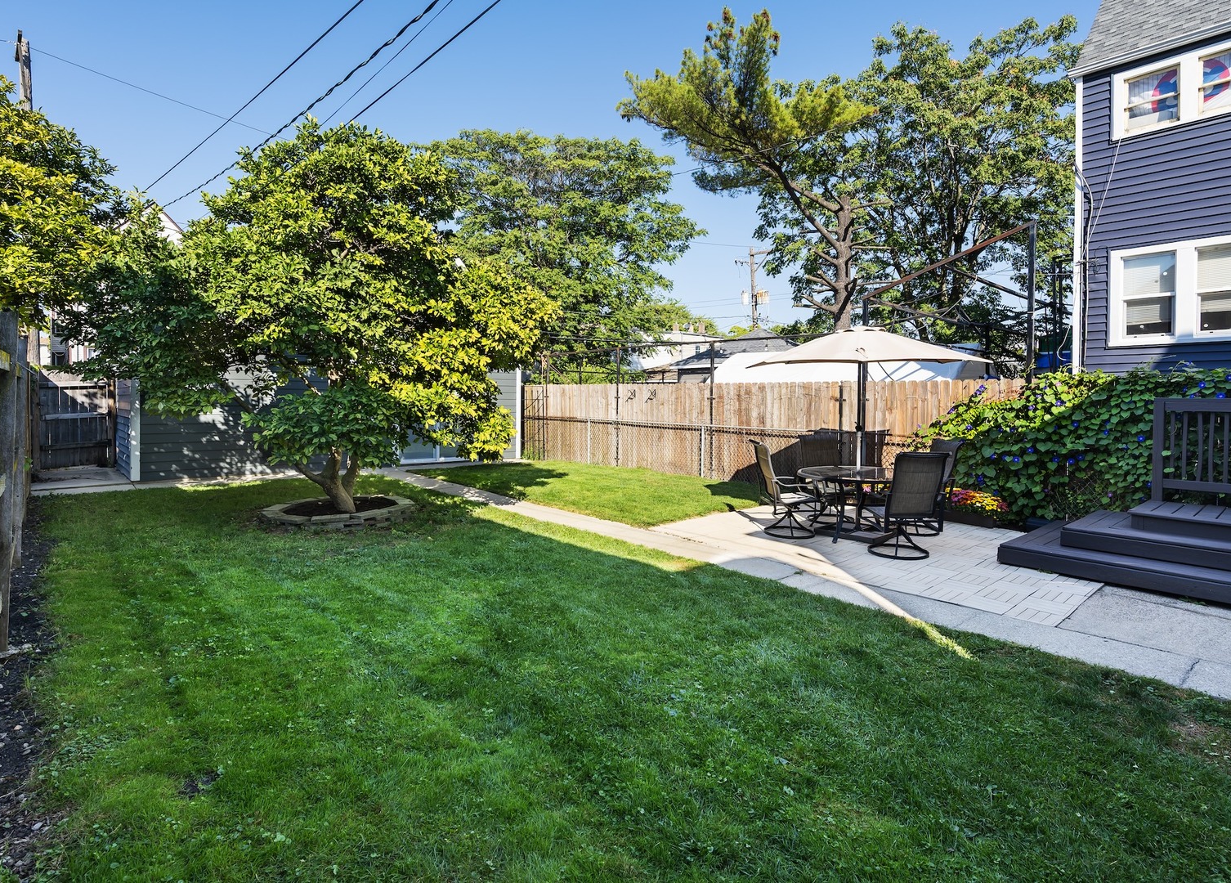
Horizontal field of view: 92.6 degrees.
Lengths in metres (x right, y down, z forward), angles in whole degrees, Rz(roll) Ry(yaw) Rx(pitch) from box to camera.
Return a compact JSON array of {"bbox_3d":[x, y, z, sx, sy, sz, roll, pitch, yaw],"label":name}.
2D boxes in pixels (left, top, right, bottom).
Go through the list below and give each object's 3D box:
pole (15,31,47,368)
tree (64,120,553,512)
[{"bbox_3d":[-15.100,-5.000,15.200,0.350,10.800,0.350,3,4,45],"label":"pole"},{"bbox_3d":[-3.550,-1.550,7.700,5.400,5.100,5.200,0,3,0],"label":"tree"}]

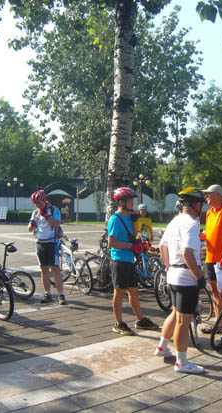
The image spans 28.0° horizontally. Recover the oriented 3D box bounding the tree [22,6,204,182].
[{"bbox_3d":[0.111,-6.821,33.000,13.000,16.200,12.000,0,0,0],"label":"tree"}]

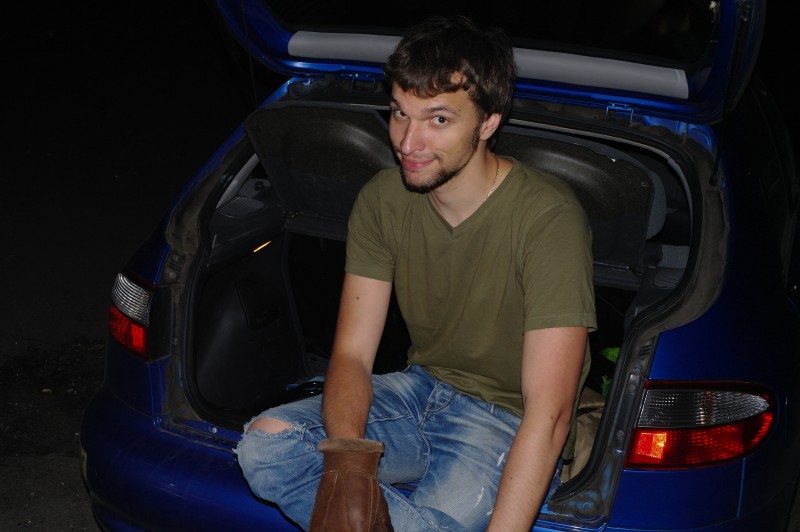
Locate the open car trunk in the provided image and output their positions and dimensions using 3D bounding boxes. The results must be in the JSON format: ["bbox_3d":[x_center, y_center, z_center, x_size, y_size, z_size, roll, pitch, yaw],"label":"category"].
[{"bbox_3d":[0.070,0.008,2.270,1.030,0.670,0.680,10,18,16],"label":"open car trunk"}]

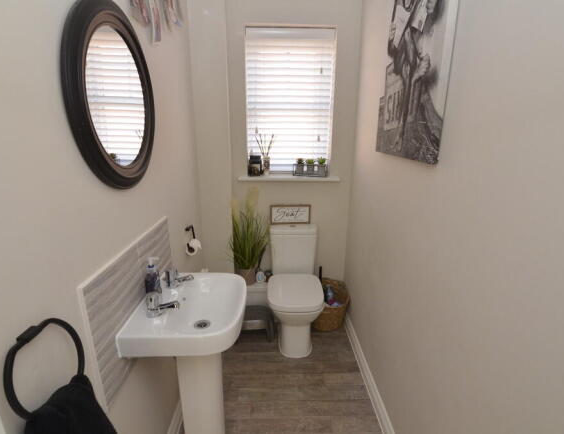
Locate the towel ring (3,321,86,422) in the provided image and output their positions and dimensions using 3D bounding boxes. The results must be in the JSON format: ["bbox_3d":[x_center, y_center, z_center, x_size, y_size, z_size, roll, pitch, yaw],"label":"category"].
[{"bbox_3d":[-0.488,0.318,0.614,0.052,0.215,0.187,0,17,-1],"label":"towel ring"}]

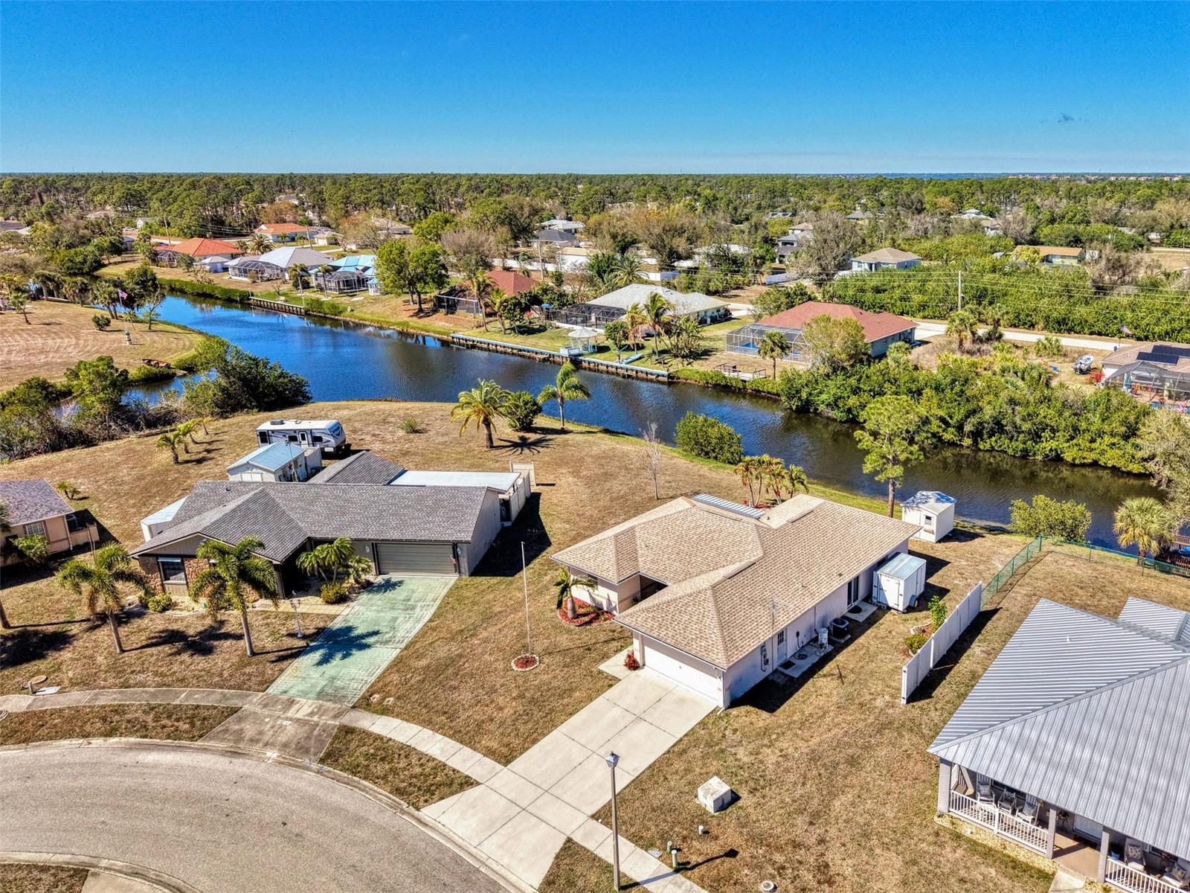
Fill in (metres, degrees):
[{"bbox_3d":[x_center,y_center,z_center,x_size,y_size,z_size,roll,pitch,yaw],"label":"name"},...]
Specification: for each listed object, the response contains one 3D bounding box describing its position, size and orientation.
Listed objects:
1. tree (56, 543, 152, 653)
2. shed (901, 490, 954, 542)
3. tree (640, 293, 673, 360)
[{"bbox_3d":[-26.700,8.394,45.352,5.100,6.500,5.100,0,18,0],"label":"tree"},{"bbox_3d":[24.265,4.941,60.229,2.800,2.650,3.500,16,24,40],"label":"shed"},{"bbox_3d":[9.000,-17.248,118.182,4.800,9.300,4.800,0,18,0],"label":"tree"}]

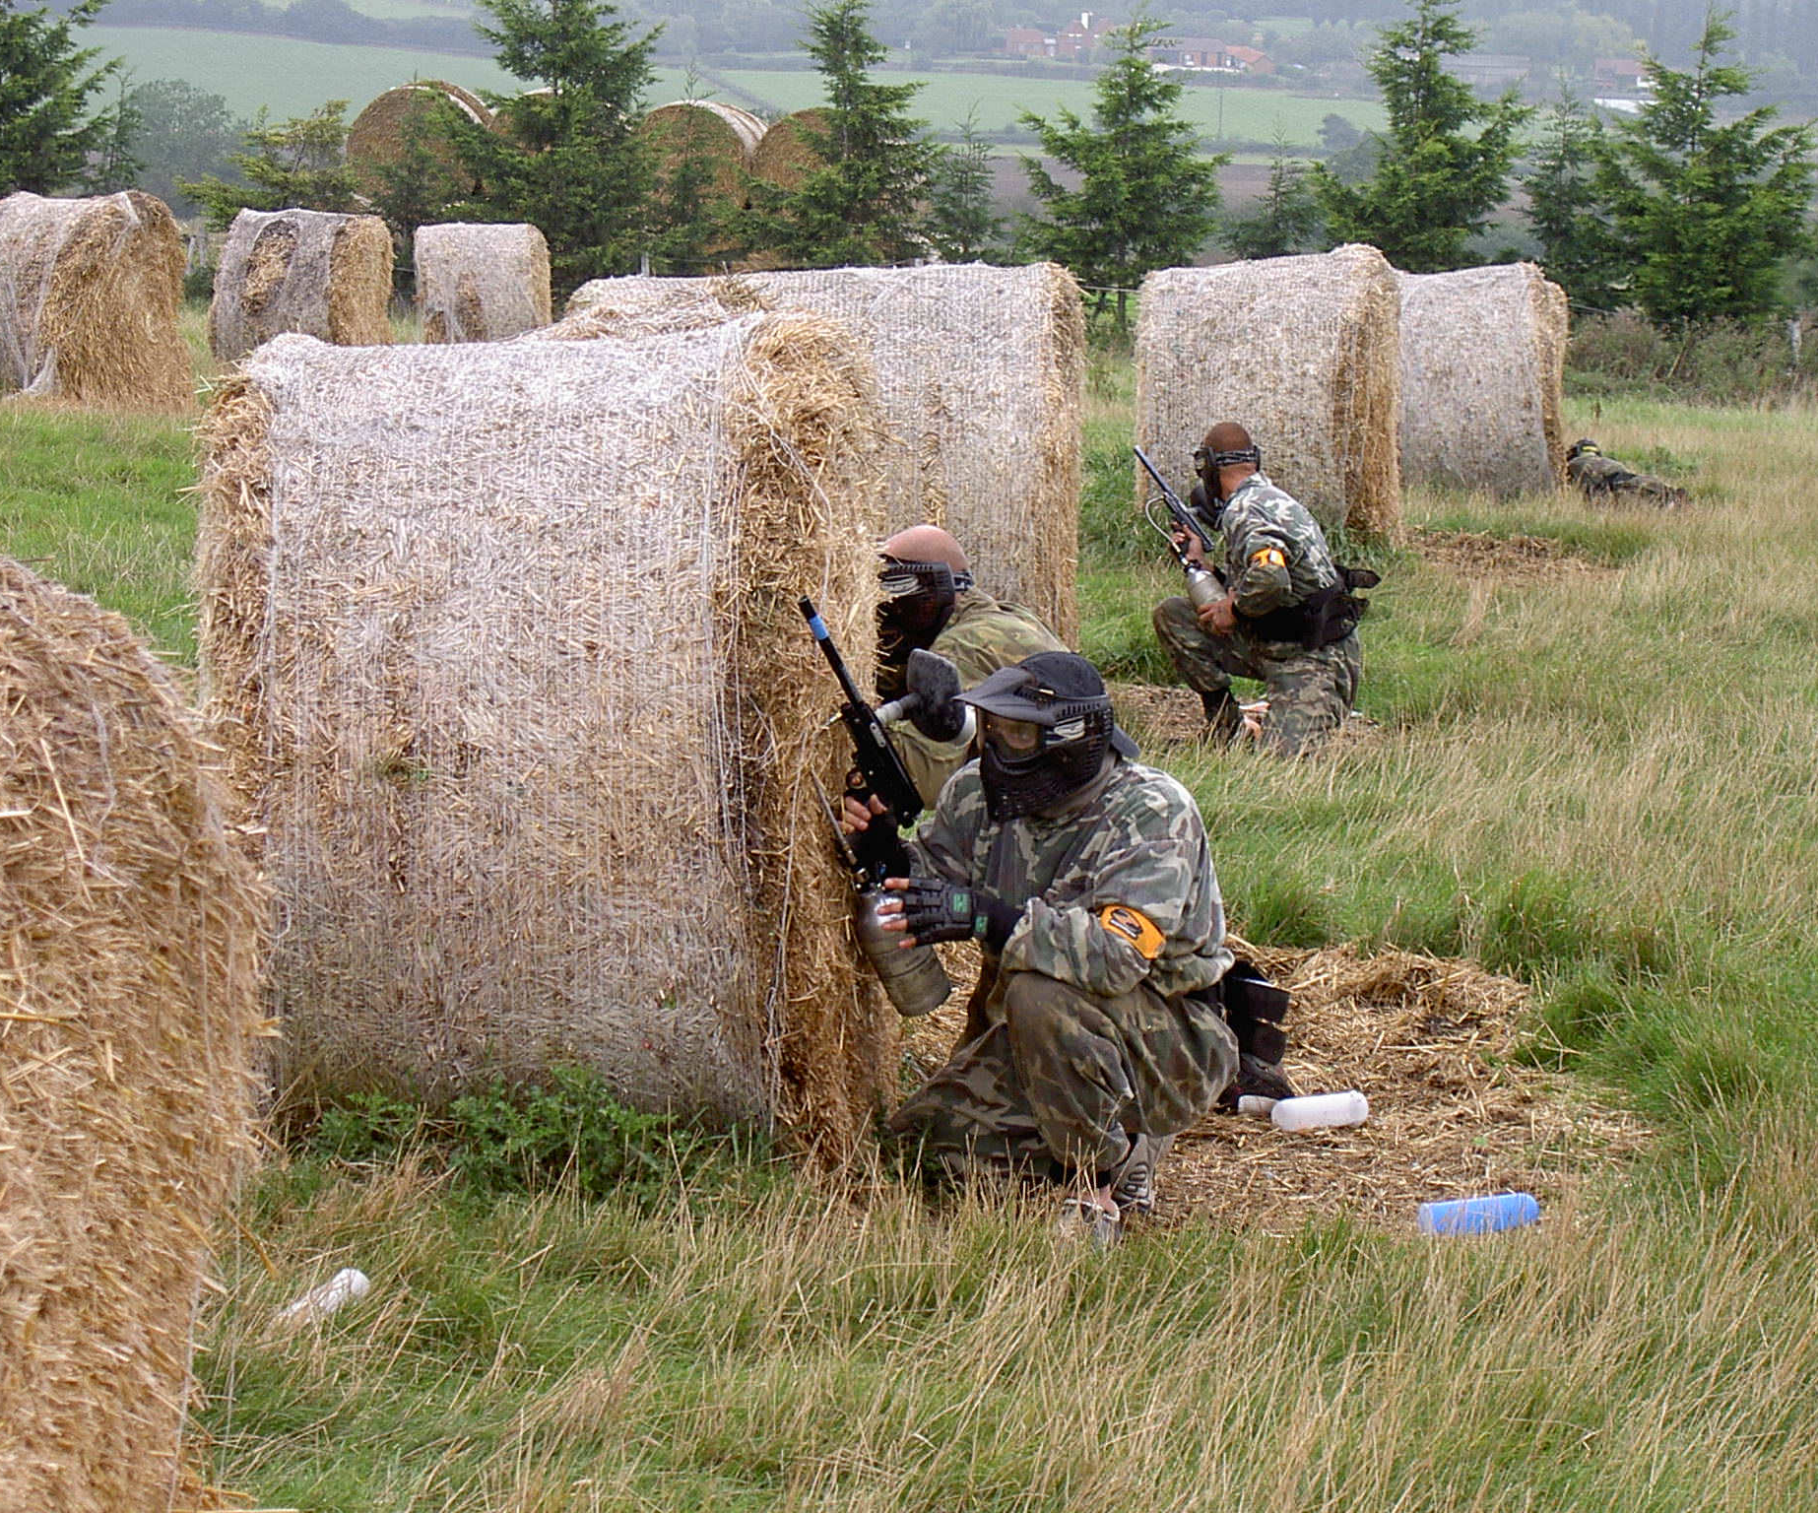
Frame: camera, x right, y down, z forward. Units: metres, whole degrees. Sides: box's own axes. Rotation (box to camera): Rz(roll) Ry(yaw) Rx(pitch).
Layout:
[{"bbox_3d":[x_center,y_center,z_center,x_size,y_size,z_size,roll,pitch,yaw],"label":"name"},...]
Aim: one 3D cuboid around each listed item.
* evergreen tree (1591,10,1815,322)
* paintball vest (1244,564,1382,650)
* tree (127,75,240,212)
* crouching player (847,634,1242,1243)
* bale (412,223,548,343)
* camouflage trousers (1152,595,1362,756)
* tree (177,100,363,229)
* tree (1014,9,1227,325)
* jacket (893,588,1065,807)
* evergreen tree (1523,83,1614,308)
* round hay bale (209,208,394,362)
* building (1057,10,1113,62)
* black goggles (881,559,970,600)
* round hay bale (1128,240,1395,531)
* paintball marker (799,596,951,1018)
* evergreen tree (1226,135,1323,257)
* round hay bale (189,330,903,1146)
[{"bbox_3d":[9.940,-7.334,73.000,2.800,4.000,2.800,2,6,0],"label":"evergreen tree"},{"bbox_3d":[1.303,-0.491,19.000,0.340,0.240,0.360,-16,-8,41],"label":"paintball vest"},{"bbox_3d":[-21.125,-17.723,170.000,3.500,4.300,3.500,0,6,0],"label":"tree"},{"bbox_3d":[0.229,0.326,10.000,0.700,1.000,0.580,-6,8,-45],"label":"crouching player"},{"bbox_3d":[-4.243,-4.588,58.000,1.200,1.470,1.500,0,6,3],"label":"bale"},{"bbox_3d":[1.145,-0.262,19.200,0.680,0.540,0.500,2,6,3],"label":"camouflage trousers"},{"bbox_3d":[-6.656,-5.662,61.000,1.900,2.380,1.900,2,6,0],"label":"tree"},{"bbox_3d":[2.546,-7.071,70.000,2.600,3.850,2.600,0,6,0],"label":"tree"},{"bbox_3d":[0.157,-0.096,12.000,0.420,0.550,0.480,-4,7,-34],"label":"jacket"},{"bbox_3d":[6.492,-5.083,57.500,1.100,3.190,1.100,2,6,0],"label":"evergreen tree"},{"bbox_3d":[-5.927,-4.617,57.000,1.250,1.500,1.500,4,6,18],"label":"round hay bale"},{"bbox_3d":[33.318,-135.652,1100.000,11.000,9.500,9.000,2,6,0],"label":"building"},{"bbox_3d":[0.015,-0.362,11.900,0.210,0.090,0.180,-1,6,-21],"label":"black goggles"},{"bbox_3d":[1.872,-1.889,30.300,1.170,1.470,1.500,1,6,13],"label":"round hay bale"},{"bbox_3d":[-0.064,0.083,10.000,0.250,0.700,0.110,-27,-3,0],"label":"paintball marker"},{"bbox_3d":[3.756,-5.173,60.000,1.150,2.620,1.150,2,6,0],"label":"evergreen tree"},{"bbox_3d":[-0.661,-0.036,10.800,1.100,1.500,1.500,2,6,5],"label":"round hay bale"}]

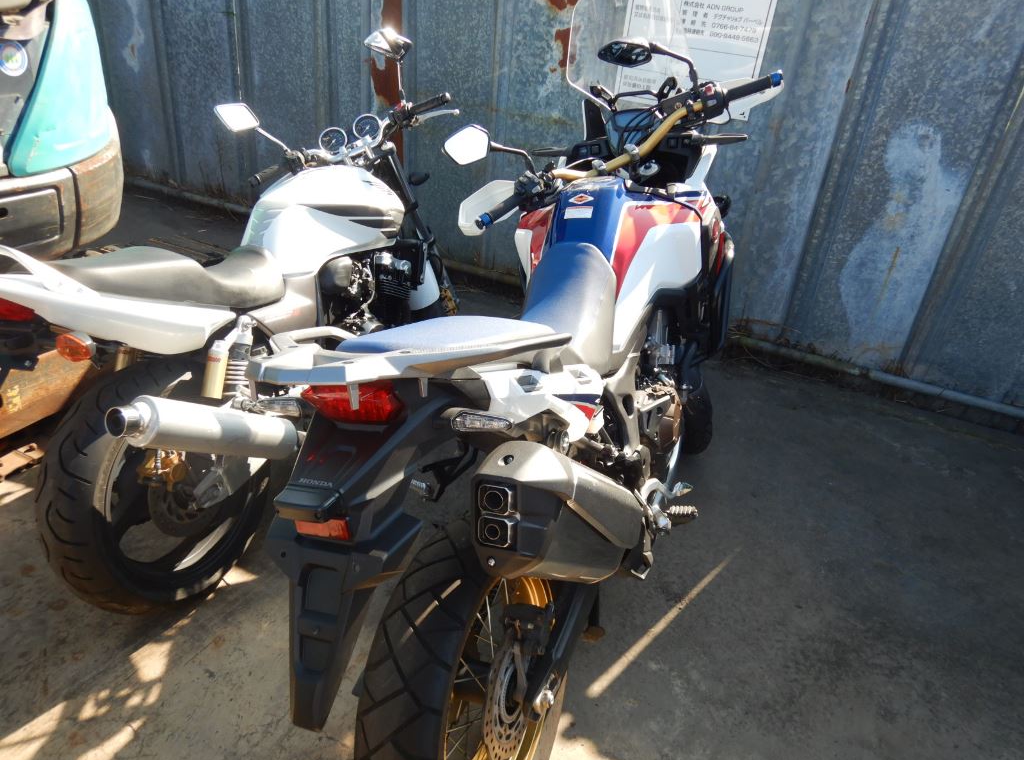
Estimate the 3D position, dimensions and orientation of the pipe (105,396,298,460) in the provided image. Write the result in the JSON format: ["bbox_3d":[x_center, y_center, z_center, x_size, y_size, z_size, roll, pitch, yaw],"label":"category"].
[{"bbox_3d":[-0.681,0.123,1.637,0.108,0.108,0.525,18,-2,23],"label":"pipe"}]

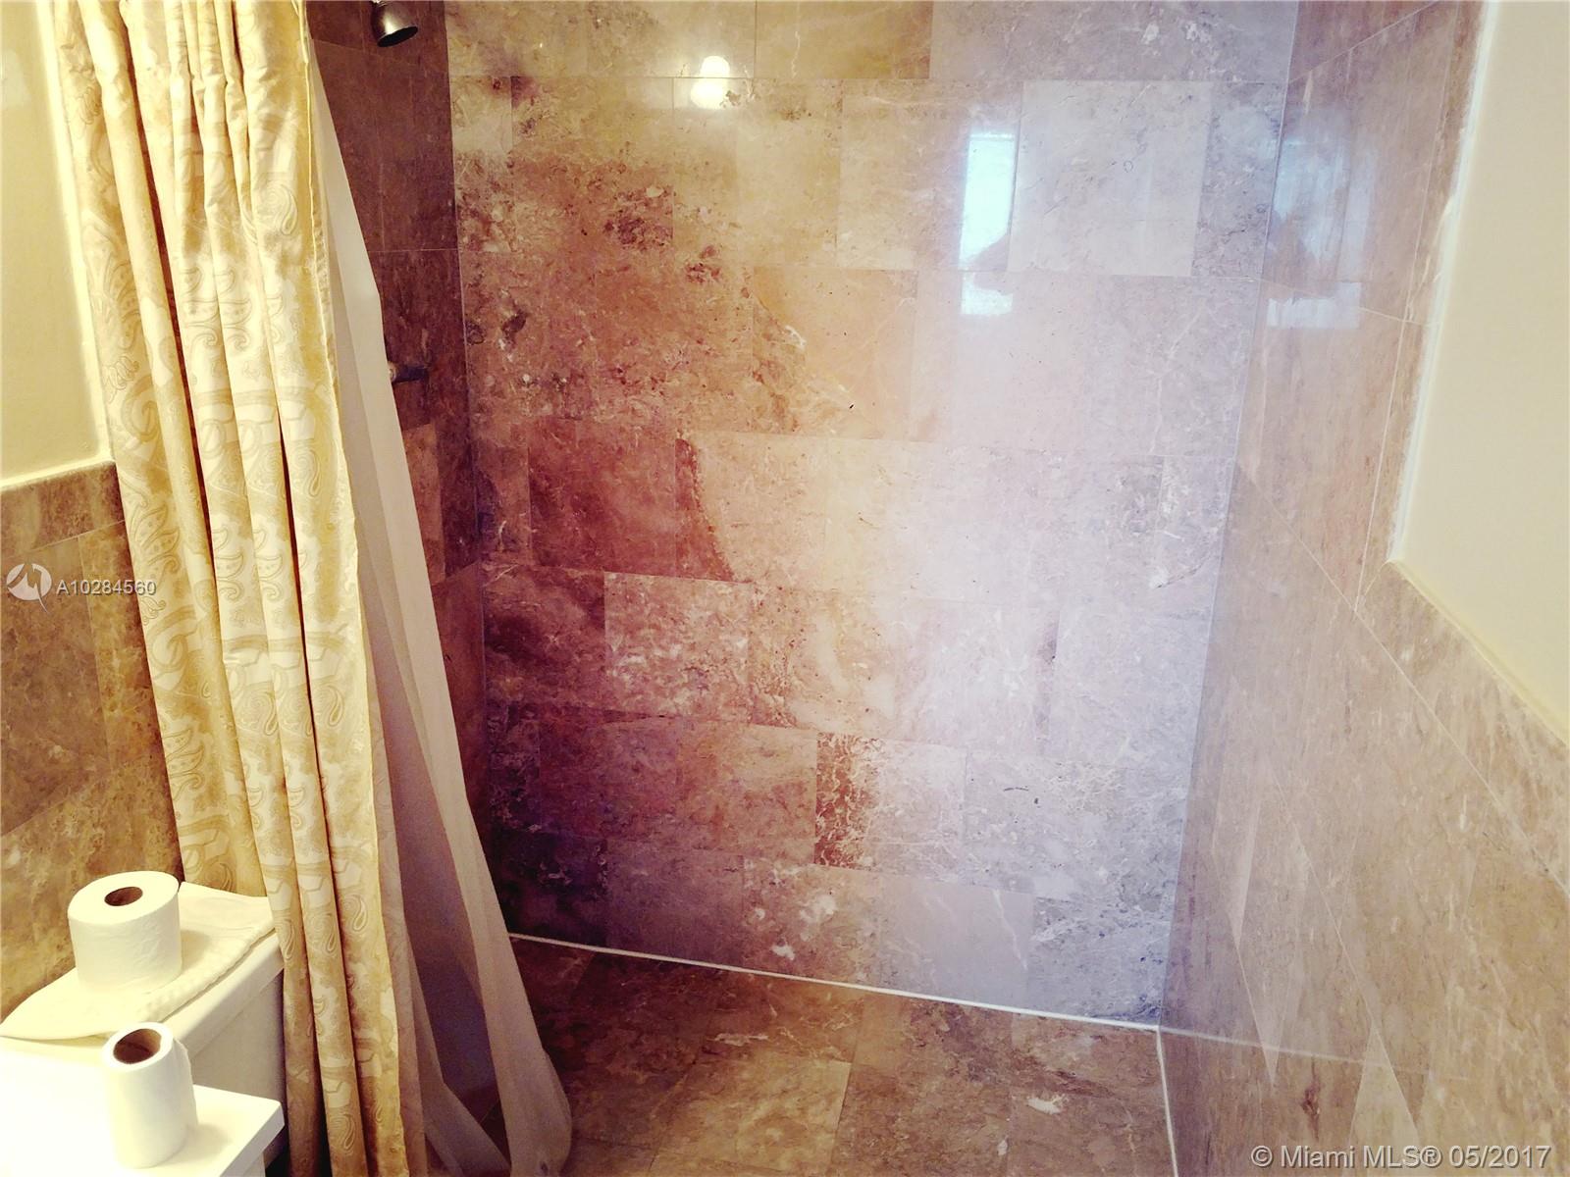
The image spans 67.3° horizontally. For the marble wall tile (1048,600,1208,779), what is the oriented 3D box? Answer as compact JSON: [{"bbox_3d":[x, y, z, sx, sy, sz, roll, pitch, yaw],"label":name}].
[{"bbox_3d":[0.652,0.197,2.239,0.271,0.305,0.012,5,18,11],"label":"marble wall tile"}]

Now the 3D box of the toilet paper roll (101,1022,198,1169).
[{"bbox_3d":[-0.531,0.425,0.985,0.067,0.099,0.063,1,18,0],"label":"toilet paper roll"}]

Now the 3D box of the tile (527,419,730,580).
[{"bbox_3d":[-0.331,-0.178,2.340,0.375,0.305,0.012,5,18,11],"label":"tile"}]

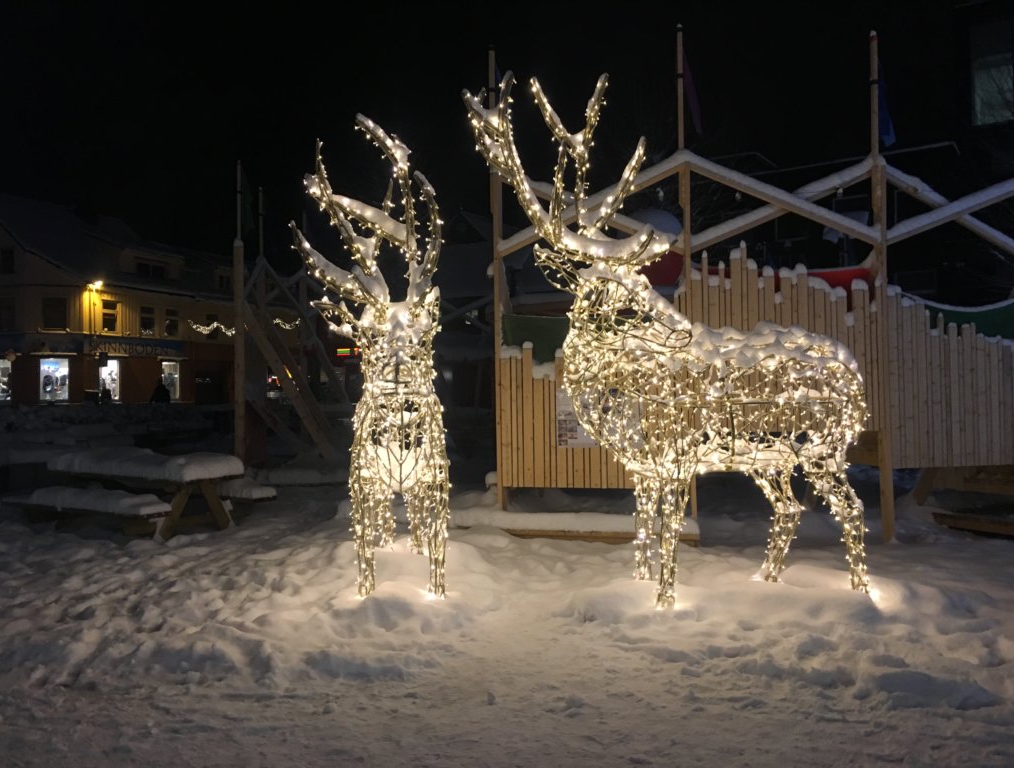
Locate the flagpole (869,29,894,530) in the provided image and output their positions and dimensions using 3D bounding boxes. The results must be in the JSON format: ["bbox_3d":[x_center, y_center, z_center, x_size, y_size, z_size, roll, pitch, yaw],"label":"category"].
[{"bbox_3d":[3.875,-1.001,8.900,0.160,5.330,0.160,-1,-1,5],"label":"flagpole"}]

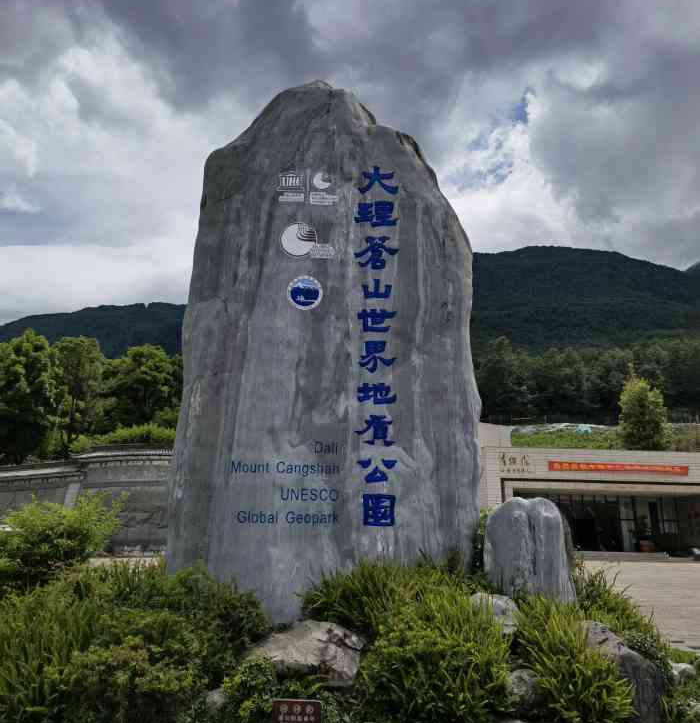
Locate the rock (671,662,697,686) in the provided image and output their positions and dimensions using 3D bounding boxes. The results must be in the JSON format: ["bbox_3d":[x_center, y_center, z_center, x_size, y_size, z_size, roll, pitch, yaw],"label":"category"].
[{"bbox_3d":[3.491,3.292,7.618,0.290,0.280,0.270,0,-15,0],"label":"rock"}]

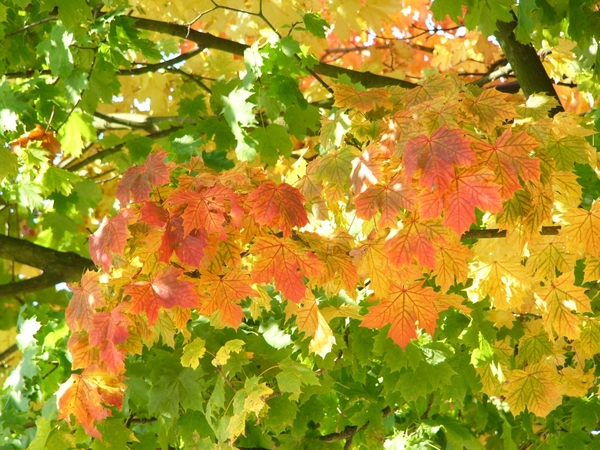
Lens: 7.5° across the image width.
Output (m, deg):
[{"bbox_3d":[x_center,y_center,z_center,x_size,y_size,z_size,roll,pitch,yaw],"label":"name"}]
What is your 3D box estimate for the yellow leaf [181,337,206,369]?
[{"bbox_3d":[-0.186,0.223,8.000,0.046,0.056,0.030,0,-15,-15],"label":"yellow leaf"}]

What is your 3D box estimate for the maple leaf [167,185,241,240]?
[{"bbox_3d":[-0.166,-0.024,7.950,0.129,0.093,0.040,0,-28,0],"label":"maple leaf"}]

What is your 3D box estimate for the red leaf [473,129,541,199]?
[{"bbox_3d":[0.364,-0.105,7.800,0.111,0.113,0.040,-22,-14,-6],"label":"red leaf"}]

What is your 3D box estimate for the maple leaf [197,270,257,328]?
[{"bbox_3d":[-0.123,0.130,8.000,0.101,0.101,0.030,-14,-19,-5],"label":"maple leaf"}]

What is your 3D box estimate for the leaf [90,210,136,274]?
[{"bbox_3d":[-0.328,0.027,8.000,0.086,0.111,0.040,3,-21,21],"label":"leaf"}]

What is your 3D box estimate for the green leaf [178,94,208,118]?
[{"bbox_3d":[-0.193,-0.215,8.300,0.054,0.043,0.030,0,-15,0],"label":"green leaf"}]

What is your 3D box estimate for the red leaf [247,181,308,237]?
[{"bbox_3d":[-0.038,-0.025,7.800,0.105,0.100,0.040,-8,-15,-2],"label":"red leaf"}]

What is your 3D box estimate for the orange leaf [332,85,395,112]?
[{"bbox_3d":[0.117,-0.238,8.600,0.113,0.057,0.035,0,-50,0],"label":"orange leaf"}]

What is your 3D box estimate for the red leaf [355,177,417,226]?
[{"bbox_3d":[0.149,-0.041,8.050,0.106,0.090,0.030,0,-28,0],"label":"red leaf"}]

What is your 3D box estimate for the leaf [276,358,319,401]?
[{"bbox_3d":[-0.005,0.290,8.600,0.079,0.079,0.030,0,-25,0],"label":"leaf"}]

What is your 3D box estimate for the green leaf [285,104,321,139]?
[{"bbox_3d":[0.005,-0.204,9.000,0.075,0.069,0.025,0,-15,0],"label":"green leaf"}]

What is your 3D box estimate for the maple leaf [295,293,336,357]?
[{"bbox_3d":[0.027,0.174,8.000,0.075,0.109,0.045,-14,-12,-13],"label":"maple leaf"}]

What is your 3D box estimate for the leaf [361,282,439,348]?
[{"bbox_3d":[0.169,0.153,7.750,0.132,0.112,0.040,0,-15,0],"label":"leaf"}]

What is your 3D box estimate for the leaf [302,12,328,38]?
[{"bbox_3d":[0.029,-0.375,8.600,0.047,0.048,0.020,-11,-20,-4],"label":"leaf"}]

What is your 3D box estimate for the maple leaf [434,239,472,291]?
[{"bbox_3d":[0.270,0.072,8.100,0.074,0.088,0.030,0,-20,0],"label":"maple leaf"}]

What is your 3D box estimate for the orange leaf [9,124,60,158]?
[{"bbox_3d":[-0.526,-0.166,9.100,0.099,0.069,0.045,0,-35,0],"label":"orange leaf"}]

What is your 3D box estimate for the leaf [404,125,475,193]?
[{"bbox_3d":[0.256,-0.122,8.400,0.129,0.125,0.030,0,-18,0],"label":"leaf"}]

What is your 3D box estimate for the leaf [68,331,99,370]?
[{"bbox_3d":[-0.366,0.215,7.850,0.063,0.069,0.040,0,-15,15],"label":"leaf"}]

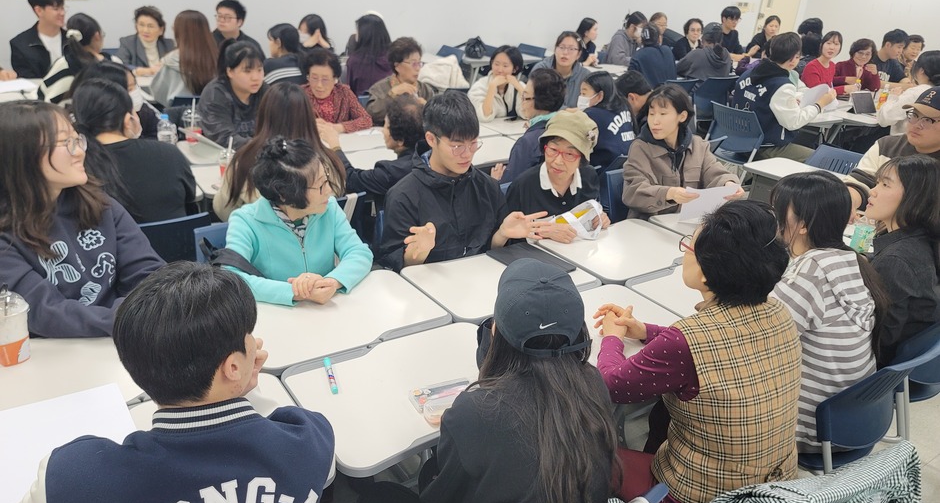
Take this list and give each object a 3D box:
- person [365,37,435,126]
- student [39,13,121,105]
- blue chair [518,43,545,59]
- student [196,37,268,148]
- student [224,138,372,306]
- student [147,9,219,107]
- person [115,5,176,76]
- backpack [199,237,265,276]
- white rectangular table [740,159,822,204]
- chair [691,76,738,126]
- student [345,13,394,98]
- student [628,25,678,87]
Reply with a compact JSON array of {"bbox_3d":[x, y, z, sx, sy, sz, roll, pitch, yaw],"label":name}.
[{"bbox_3d":[-0.320,-0.721,4.337,0.660,1.210,0.500,20,28,32],"label":"person"},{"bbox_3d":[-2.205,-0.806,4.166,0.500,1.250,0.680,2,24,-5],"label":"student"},{"bbox_3d":[0.435,-1.581,6.882,0.560,0.840,0.540,-11,28,-33],"label":"blue chair"},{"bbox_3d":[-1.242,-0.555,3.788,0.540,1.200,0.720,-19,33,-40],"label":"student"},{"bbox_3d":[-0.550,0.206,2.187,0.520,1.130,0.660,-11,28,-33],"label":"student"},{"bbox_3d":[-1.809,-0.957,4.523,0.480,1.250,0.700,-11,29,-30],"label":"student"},{"bbox_3d":[-2.225,-1.113,4.845,0.500,1.190,0.700,-8,26,-26],"label":"person"},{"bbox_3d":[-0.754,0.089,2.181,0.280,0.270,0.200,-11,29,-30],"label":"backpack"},{"bbox_3d":[1.865,-0.086,3.886,0.430,0.720,0.610,-11,28,-32],"label":"white rectangular table"},{"bbox_3d":[2.097,-1.243,6.419,0.540,0.840,0.560,-11,28,-33],"label":"chair"},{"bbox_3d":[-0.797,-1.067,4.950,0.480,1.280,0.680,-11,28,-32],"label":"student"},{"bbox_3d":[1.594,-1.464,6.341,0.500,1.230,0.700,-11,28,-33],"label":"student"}]

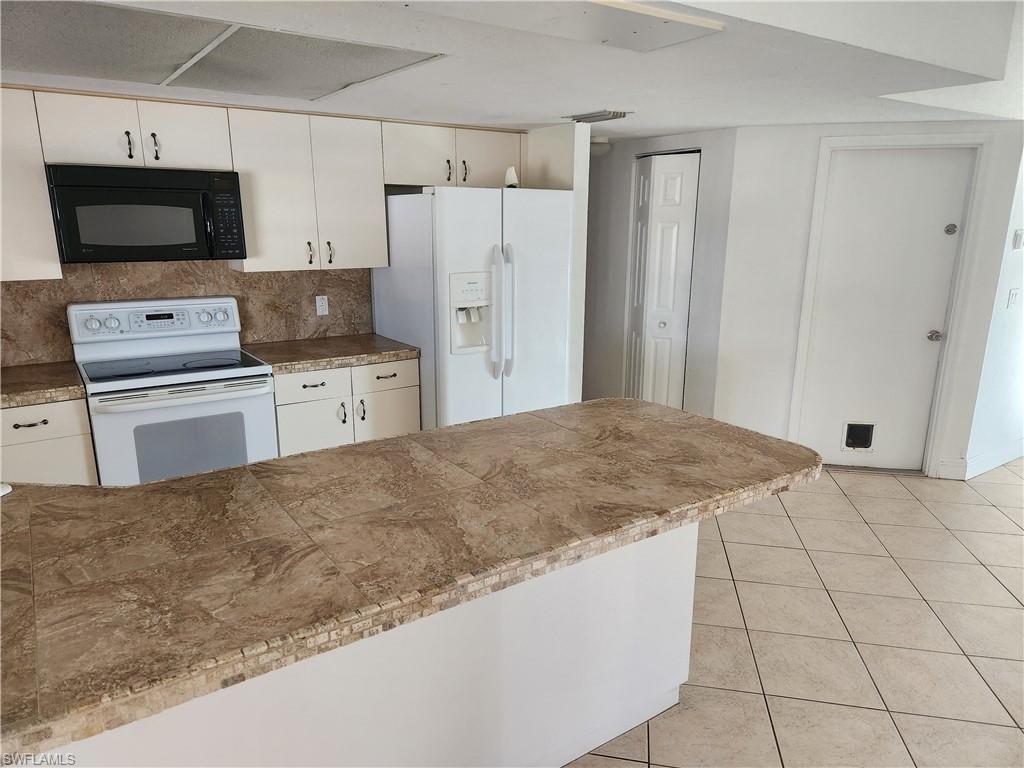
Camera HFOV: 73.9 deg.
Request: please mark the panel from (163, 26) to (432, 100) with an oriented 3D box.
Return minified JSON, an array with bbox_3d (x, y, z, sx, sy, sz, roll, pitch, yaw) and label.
[{"bbox_3d":[-0.855,-1.184,2.574,0.634,0.020,1.184,-9,17,-35],"label":"panel"}]

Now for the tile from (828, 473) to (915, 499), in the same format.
[{"bbox_3d":[2.276,0.648,4.302,0.403,0.010,0.397,3,14,10],"label":"tile"}]

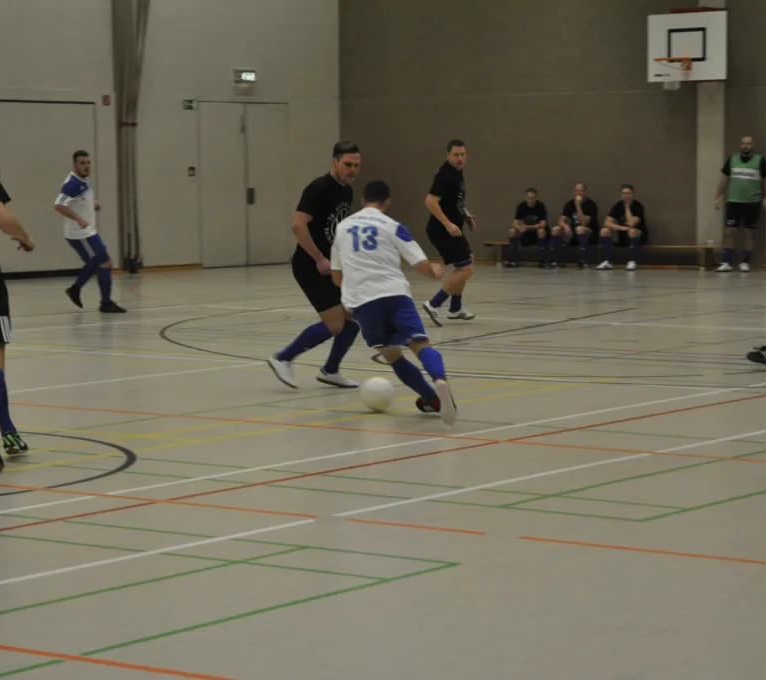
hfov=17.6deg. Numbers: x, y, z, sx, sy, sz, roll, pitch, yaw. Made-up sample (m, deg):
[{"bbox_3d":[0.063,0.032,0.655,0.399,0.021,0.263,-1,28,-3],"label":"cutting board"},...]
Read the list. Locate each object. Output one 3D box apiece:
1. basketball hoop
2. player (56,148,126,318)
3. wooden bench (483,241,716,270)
[{"bbox_3d":[3.902,-3.549,33.178,0.470,0.423,0.600,3,5,36],"label":"basketball hoop"},{"bbox_3d":[-3.111,-1.146,26.200,0.700,1.683,0.580,3,5,35],"label":"player"},{"bbox_3d":[3.077,-1.171,35.120,3.960,0.330,0.280,3,5,36],"label":"wooden bench"}]

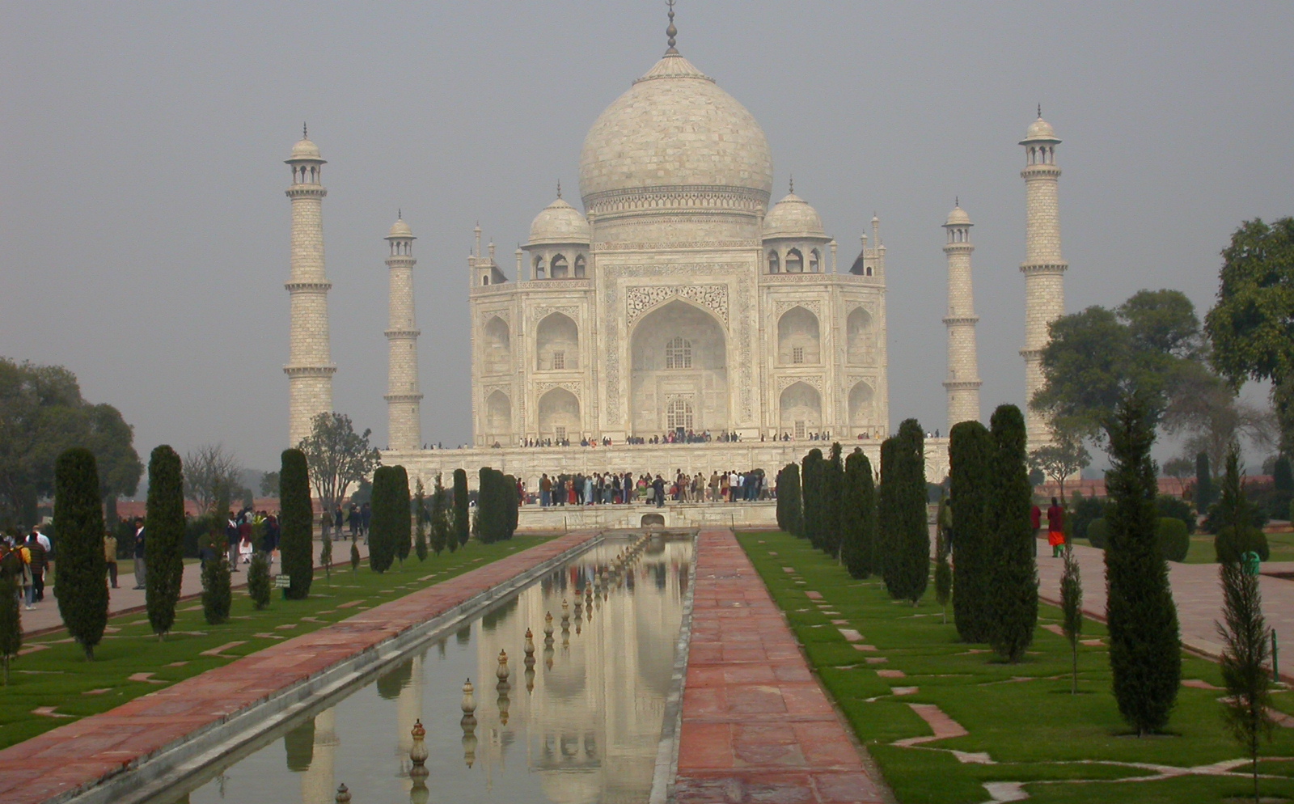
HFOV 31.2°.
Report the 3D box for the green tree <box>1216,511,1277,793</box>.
[{"bbox_3d":[4.154,1.638,16.058,0.410,2.286,0.410,-1,-2,1],"label":"green tree"}]

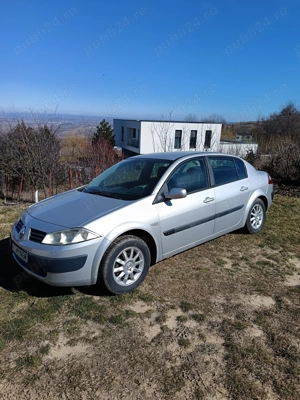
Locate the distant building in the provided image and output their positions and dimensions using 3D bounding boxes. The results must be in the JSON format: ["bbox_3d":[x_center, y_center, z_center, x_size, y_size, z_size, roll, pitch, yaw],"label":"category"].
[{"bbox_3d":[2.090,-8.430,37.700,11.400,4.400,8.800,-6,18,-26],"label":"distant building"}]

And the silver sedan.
[{"bbox_3d":[0.297,-0.066,4.372,4.480,1.450,1.790,-12,17,-40],"label":"silver sedan"}]

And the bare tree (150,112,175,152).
[{"bbox_3d":[0.738,-3.766,17.638,1.600,3.400,1.600,3,16,2],"label":"bare tree"}]

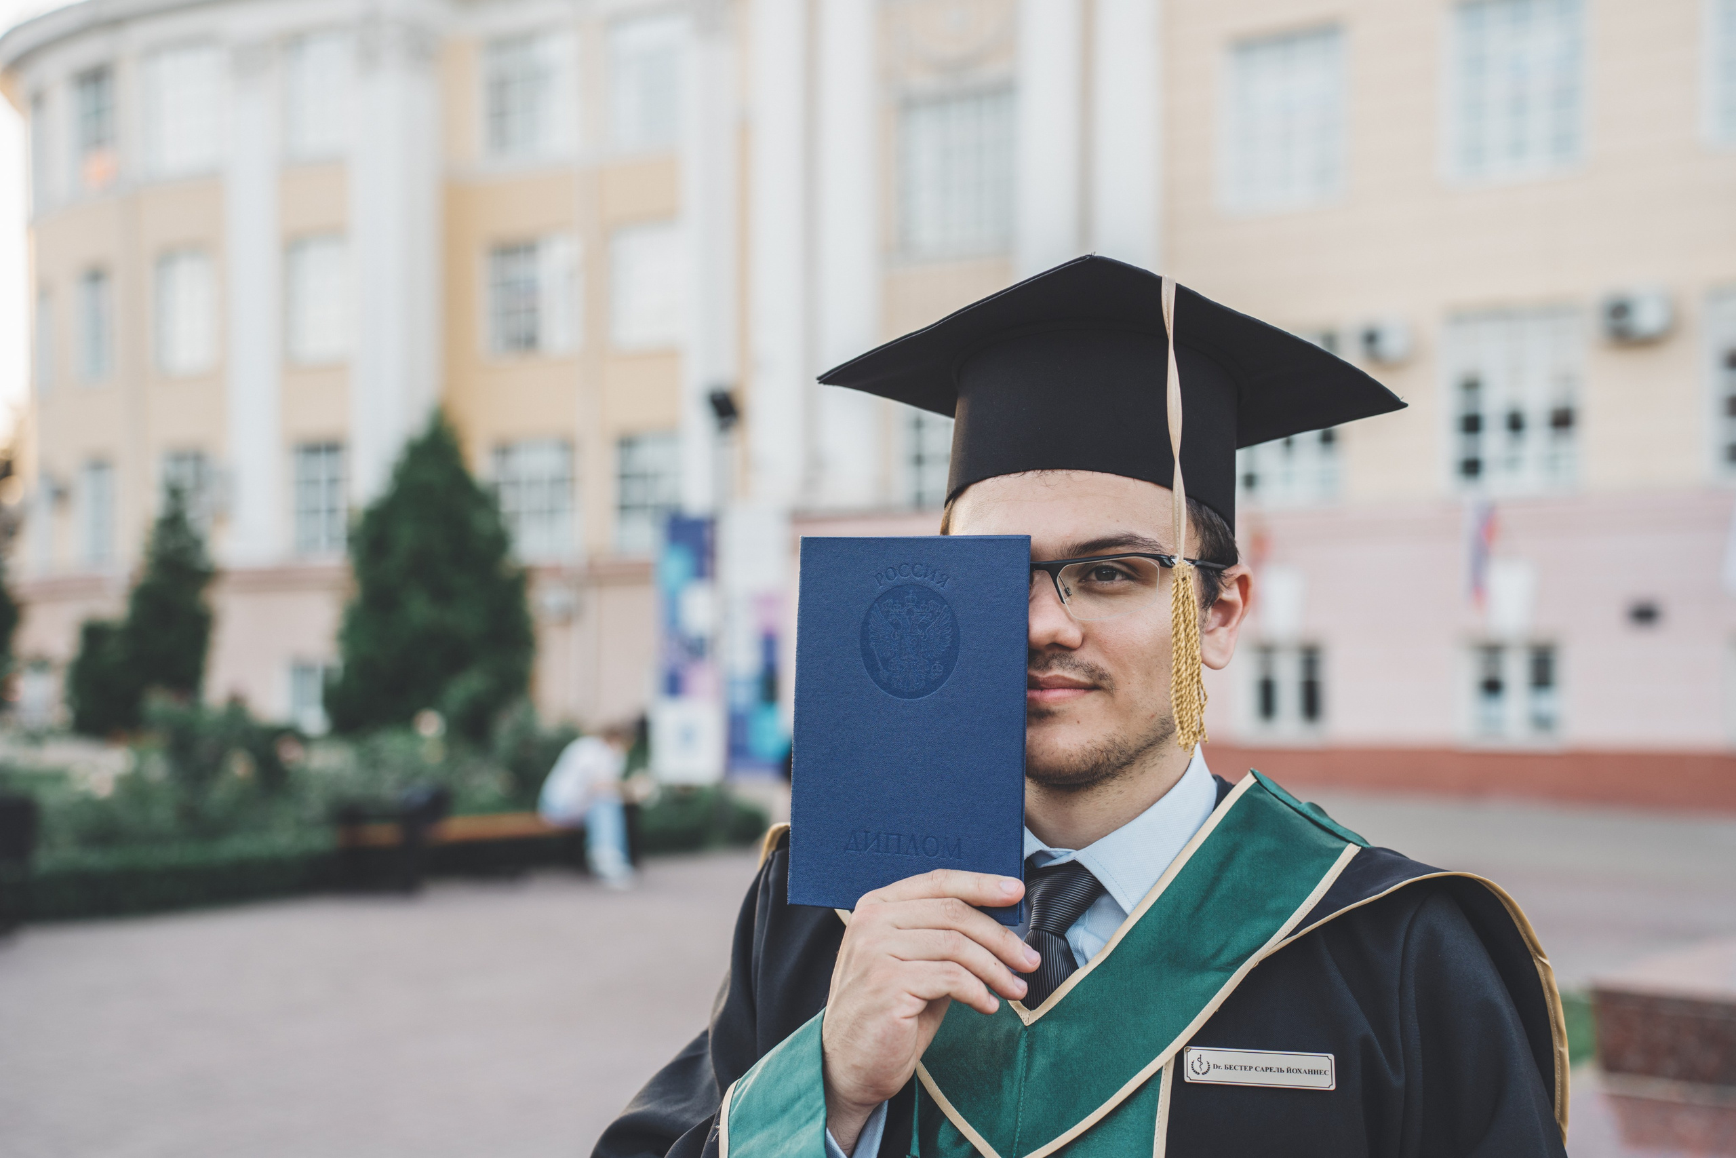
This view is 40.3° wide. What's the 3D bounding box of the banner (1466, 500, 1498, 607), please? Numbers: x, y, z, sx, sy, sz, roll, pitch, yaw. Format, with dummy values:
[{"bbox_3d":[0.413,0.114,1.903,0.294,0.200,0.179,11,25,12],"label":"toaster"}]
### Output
[{"bbox_3d":[7.533,-0.291,29.000,0.400,1.330,0.200,-2,-3,33],"label":"banner"}]

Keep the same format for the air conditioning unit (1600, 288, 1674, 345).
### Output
[{"bbox_3d":[9.276,-3.163,28.500,0.820,0.590,0.310,-2,-3,33],"label":"air conditioning unit"}]

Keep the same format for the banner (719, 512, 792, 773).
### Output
[{"bbox_3d":[-1.286,0.705,27.000,0.800,3.050,0.100,-1,-3,14],"label":"banner"}]

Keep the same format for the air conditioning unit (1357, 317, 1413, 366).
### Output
[{"bbox_3d":[6.613,-3.031,30.200,0.710,0.530,0.280,-2,-3,33],"label":"air conditioning unit"}]

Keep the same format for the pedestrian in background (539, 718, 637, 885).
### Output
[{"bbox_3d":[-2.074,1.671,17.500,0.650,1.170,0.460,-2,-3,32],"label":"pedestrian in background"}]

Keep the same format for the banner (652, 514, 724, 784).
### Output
[{"bbox_3d":[-2.016,0.790,26.500,0.800,3.000,0.100,-1,-3,14],"label":"banner"}]

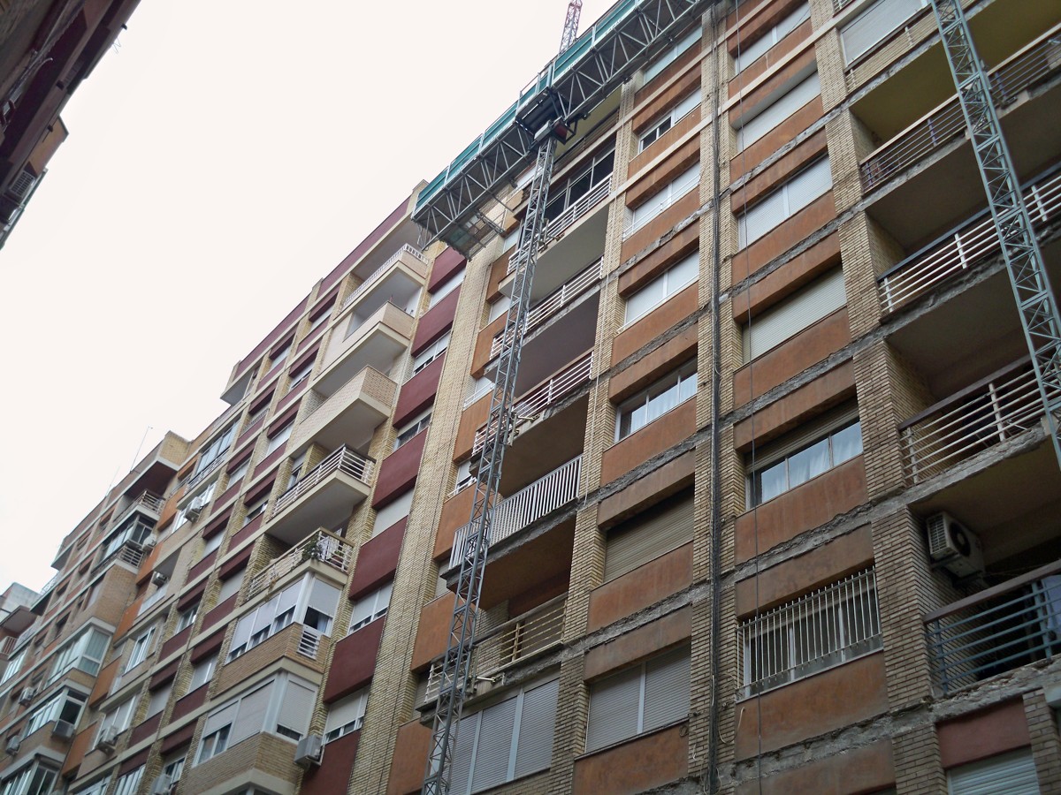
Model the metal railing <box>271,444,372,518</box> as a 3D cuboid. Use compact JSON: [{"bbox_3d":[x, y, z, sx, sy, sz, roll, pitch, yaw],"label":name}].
[{"bbox_3d":[-6.298,2.843,32.222,1.020,0.940,4.059,34,-48,-25],"label":"metal railing"}]

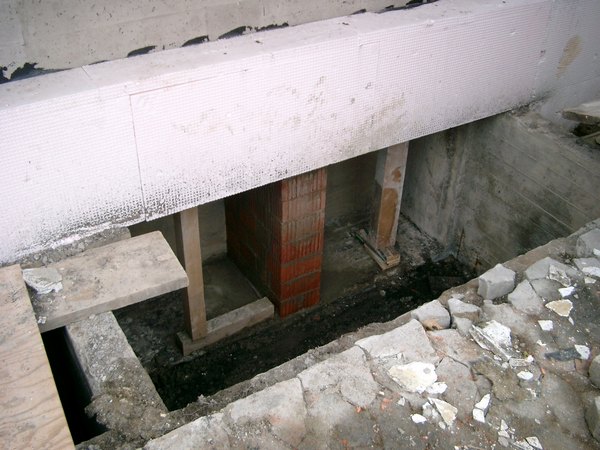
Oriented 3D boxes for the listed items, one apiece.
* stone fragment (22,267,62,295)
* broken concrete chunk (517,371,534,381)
[{"bbox_3d":[-0.947,0.206,2.368,0.140,0.045,0.120,1,31,-1],"label":"stone fragment"},{"bbox_3d":[0.724,0.483,2.059,0.050,0.015,0.029,4,32,5],"label":"broken concrete chunk"}]

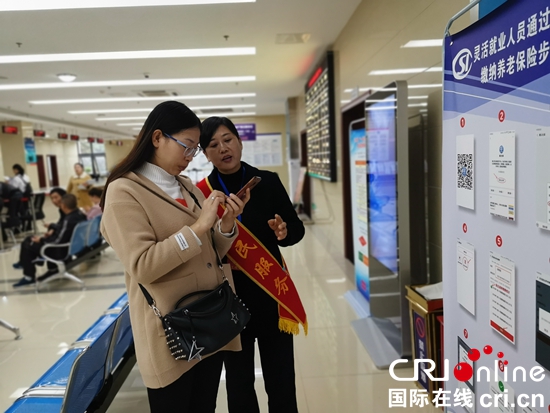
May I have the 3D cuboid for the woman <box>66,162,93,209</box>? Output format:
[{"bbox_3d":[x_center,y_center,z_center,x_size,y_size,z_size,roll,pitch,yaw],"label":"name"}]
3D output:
[{"bbox_3d":[-3.718,-0.072,8.280,0.480,1.550,0.340,-5,6,-18],"label":"woman"}]

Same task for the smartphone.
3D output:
[{"bbox_3d":[-0.104,-0.050,1.460,0.150,0.009,0.074,-46,-9,12],"label":"smartphone"}]

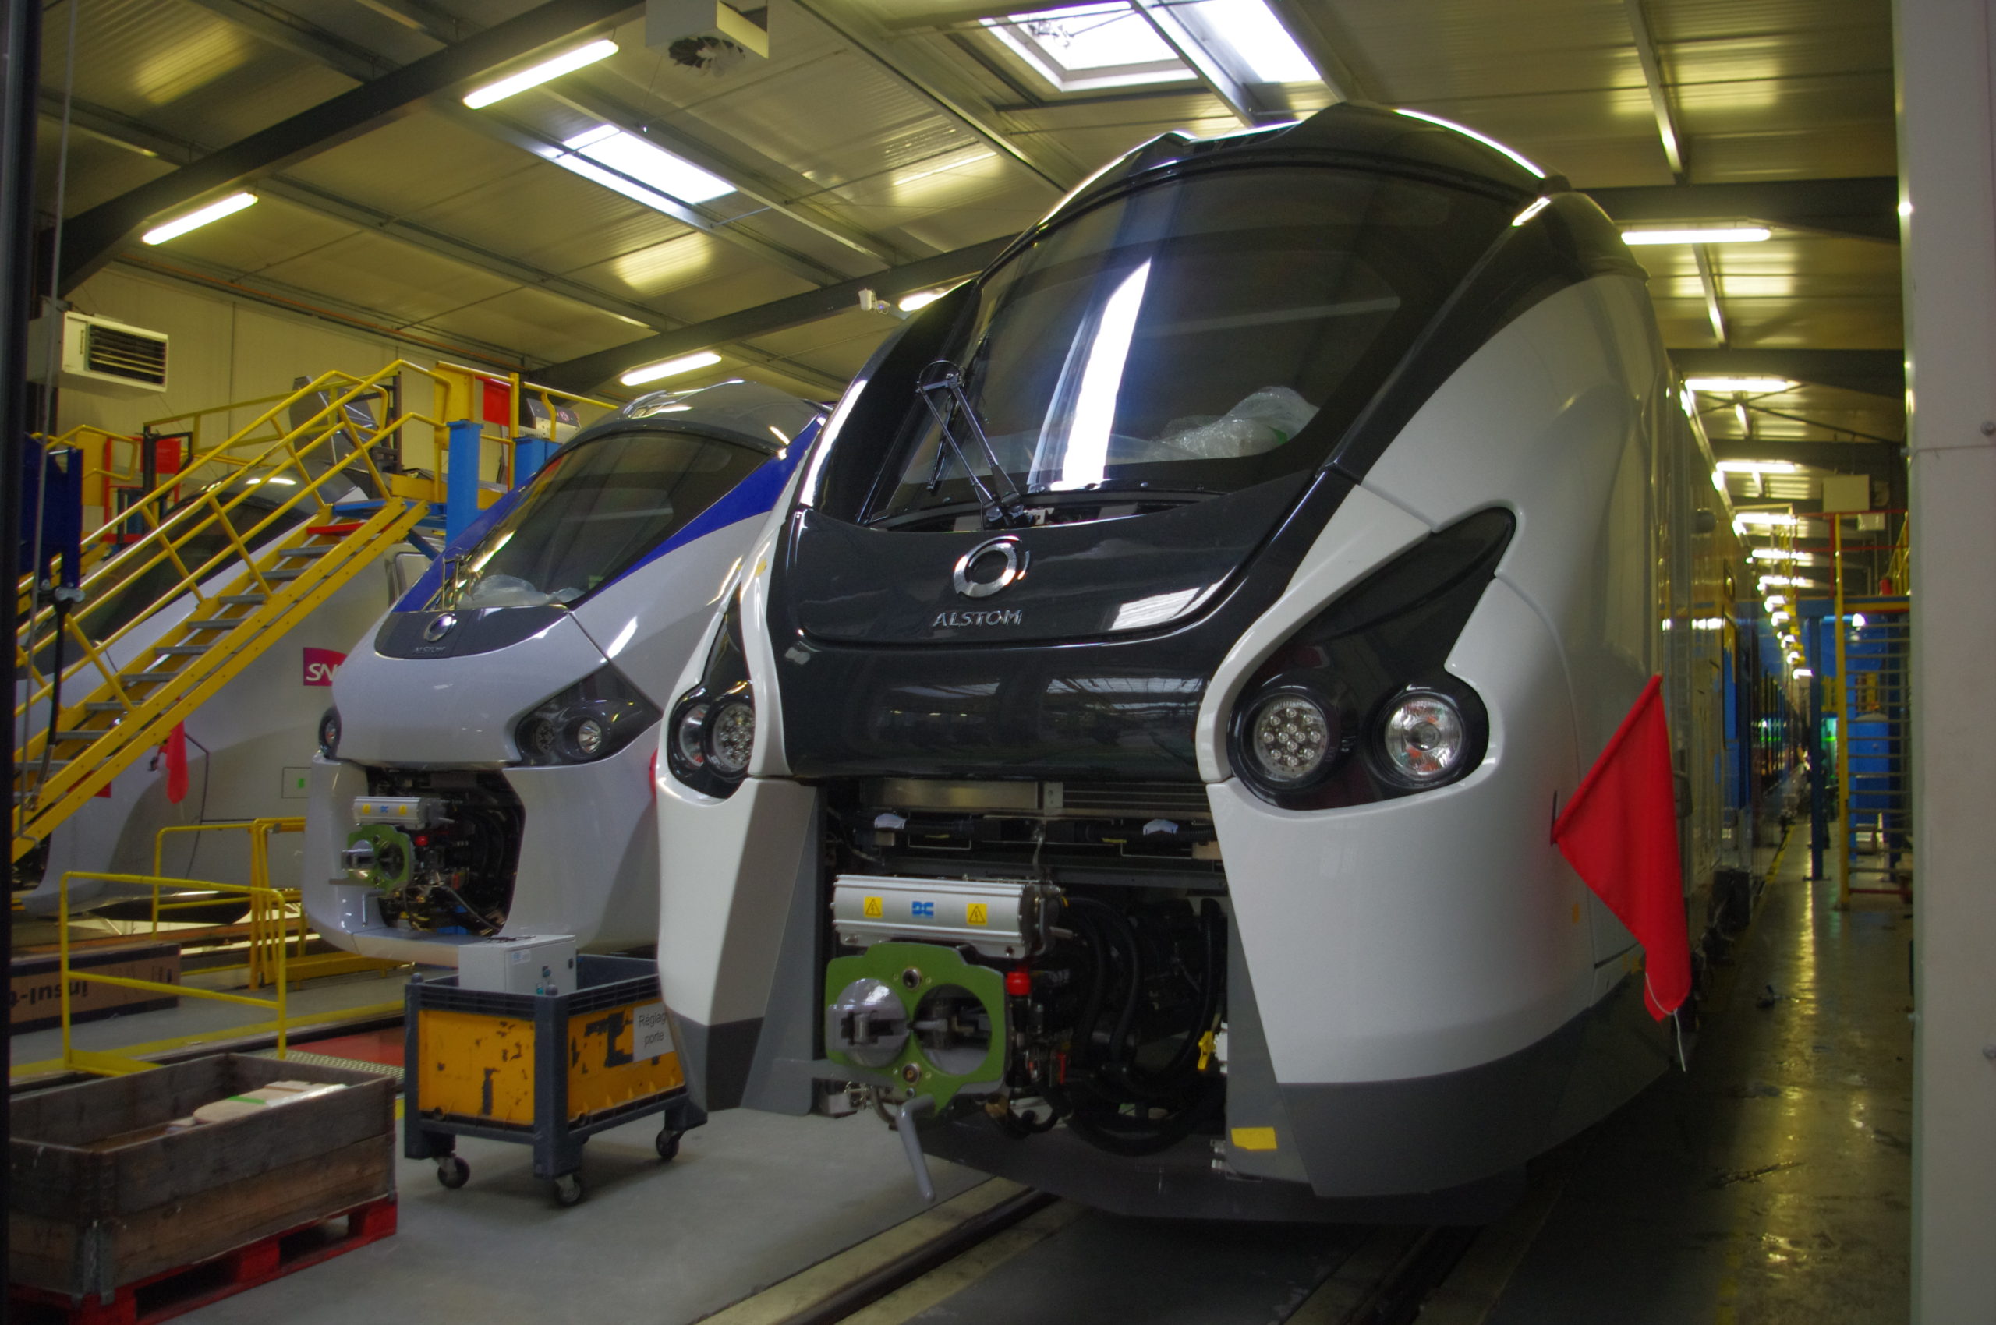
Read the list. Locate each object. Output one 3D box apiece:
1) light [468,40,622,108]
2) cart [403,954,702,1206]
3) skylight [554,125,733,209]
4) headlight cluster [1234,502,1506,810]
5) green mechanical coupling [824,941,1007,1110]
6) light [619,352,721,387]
[{"bbox_3d":[-3.447,-4.416,11.236,1.570,0.120,0.170,-6,-6,29],"label":"light"},{"bbox_3d":[-1.643,1.561,5.645,0.700,0.775,0.870,-1,-3,26],"label":"cart"},{"bbox_3d":[-3.397,-4.895,14.790,0.600,0.100,1.870,-6,-6,29],"label":"skylight"},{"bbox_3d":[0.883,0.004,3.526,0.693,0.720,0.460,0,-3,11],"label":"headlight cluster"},{"bbox_3d":[-0.165,0.861,3.555,0.480,0.380,0.250,-1,-3,29],"label":"green mechanical coupling"},{"bbox_3d":[-3.977,-3.554,18.166,1.570,0.120,0.170,-5,-5,29],"label":"light"}]

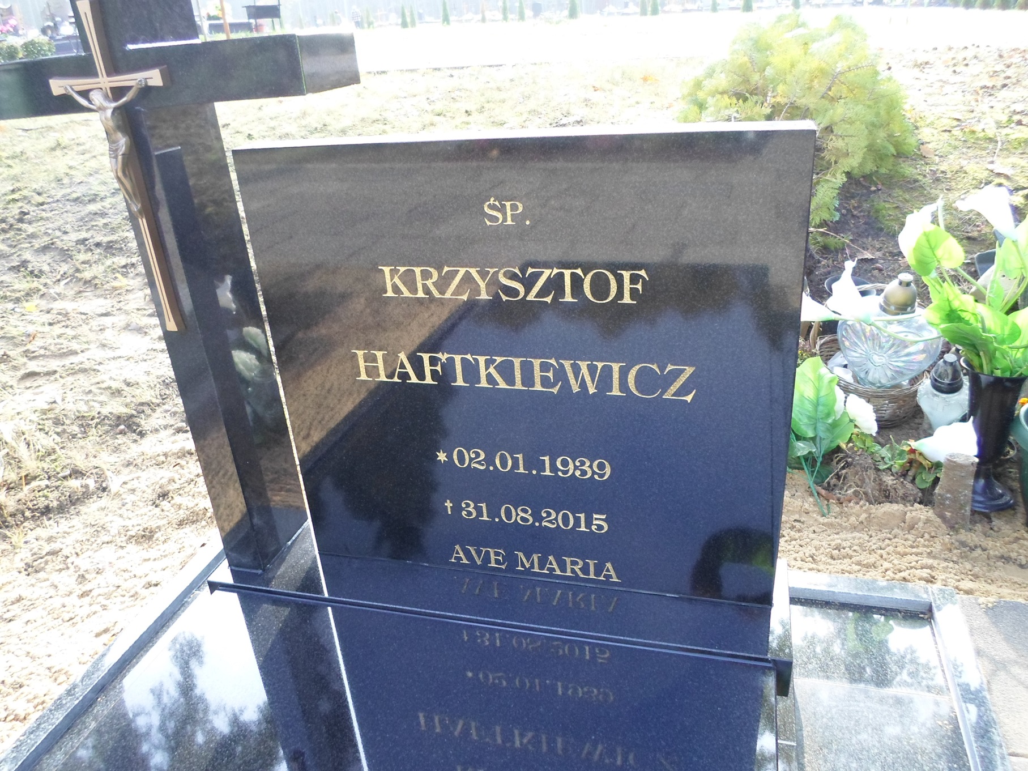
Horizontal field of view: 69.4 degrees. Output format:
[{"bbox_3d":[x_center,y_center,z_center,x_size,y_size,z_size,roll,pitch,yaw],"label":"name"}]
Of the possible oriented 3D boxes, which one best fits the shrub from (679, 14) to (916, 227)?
[{"bbox_3d":[1.376,-1.315,3.704,1.080,0.930,1.000,3,29,15],"label":"shrub"}]

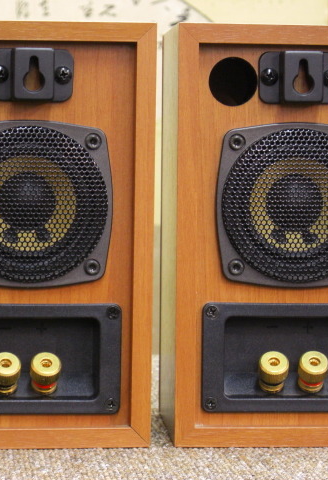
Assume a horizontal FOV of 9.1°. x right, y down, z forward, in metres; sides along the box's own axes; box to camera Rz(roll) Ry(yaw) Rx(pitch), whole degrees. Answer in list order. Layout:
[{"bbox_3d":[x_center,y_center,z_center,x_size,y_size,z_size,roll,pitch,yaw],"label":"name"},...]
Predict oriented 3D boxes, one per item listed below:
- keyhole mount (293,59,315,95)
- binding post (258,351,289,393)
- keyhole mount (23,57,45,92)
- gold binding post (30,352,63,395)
[{"bbox_3d":[0.068,-0.079,0.990,0.011,0.017,0.006,0,3,-5],"label":"keyhole mount"},{"bbox_3d":[0.054,0.065,1.004,0.015,0.015,0.015,0,-42,-5],"label":"binding post"},{"bbox_3d":[-0.062,-0.079,0.979,0.011,0.017,0.006,0,3,-8],"label":"keyhole mount"},{"bbox_3d":[-0.057,0.065,0.995,0.015,0.015,0.015,0,-42,-8],"label":"gold binding post"}]

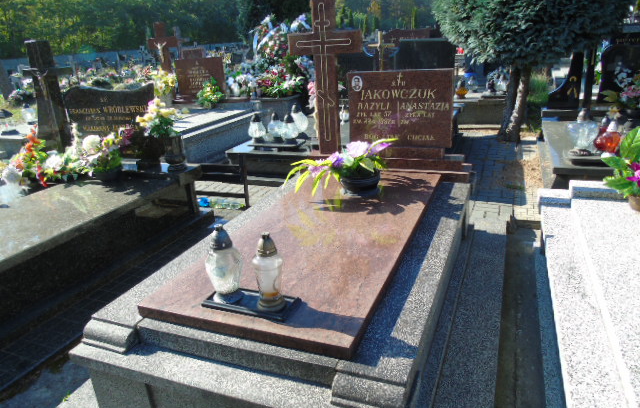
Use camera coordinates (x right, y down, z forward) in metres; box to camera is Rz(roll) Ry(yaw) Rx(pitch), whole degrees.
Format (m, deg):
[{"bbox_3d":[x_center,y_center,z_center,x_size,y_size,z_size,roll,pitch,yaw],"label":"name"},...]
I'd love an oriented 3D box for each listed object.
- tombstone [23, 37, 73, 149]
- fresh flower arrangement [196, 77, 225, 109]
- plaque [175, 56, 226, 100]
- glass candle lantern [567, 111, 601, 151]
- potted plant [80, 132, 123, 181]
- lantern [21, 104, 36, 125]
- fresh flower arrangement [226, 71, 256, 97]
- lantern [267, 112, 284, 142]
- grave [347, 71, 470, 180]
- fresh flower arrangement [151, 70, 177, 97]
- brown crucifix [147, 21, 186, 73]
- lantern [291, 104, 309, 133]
[{"bbox_3d":[-2.525,-0.970,4.330,0.450,1.120,0.140,3,19,19],"label":"tombstone"},{"bbox_3d":[-1.706,-1.714,7.200,0.380,0.440,0.370,3,19,19],"label":"fresh flower arrangement"},{"bbox_3d":[-1.939,-2.036,7.500,0.790,0.670,0.120,3,19,19],"label":"plaque"},{"bbox_3d":[1.913,-0.532,3.382,0.235,0.308,0.180,4,21,22],"label":"glass candle lantern"},{"bbox_3d":[-1.774,-0.390,3.740,0.320,0.365,0.300,4,21,22],"label":"potted plant"},{"bbox_3d":[-4.588,-1.419,7.288,0.205,0.289,0.205,4,21,22],"label":"lantern"},{"bbox_3d":[-1.308,-2.007,7.700,0.450,0.400,0.370,3,19,19],"label":"fresh flower arrangement"},{"bbox_3d":[-0.459,-0.792,4.766,0.170,0.298,0.170,-3,19,1],"label":"lantern"},{"bbox_3d":[0.610,-0.560,3.251,0.850,0.730,0.220,4,21,22],"label":"grave"},{"bbox_3d":[-2.278,-1.774,6.750,0.380,0.380,0.360,4,21,21],"label":"fresh flower arrangement"},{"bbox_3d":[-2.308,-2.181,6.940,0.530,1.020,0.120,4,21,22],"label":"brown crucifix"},{"bbox_3d":[-0.198,-0.915,5.162,0.185,0.382,0.185,4,21,21],"label":"lantern"}]

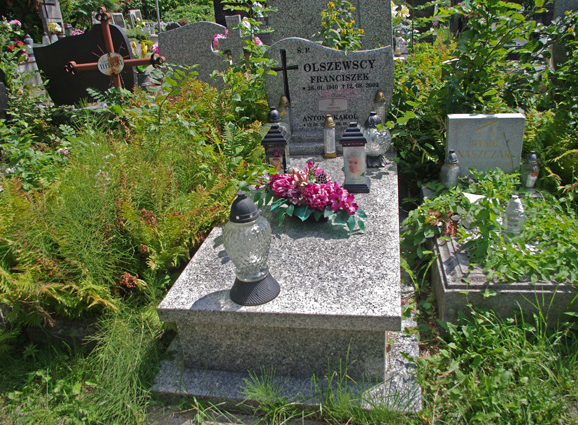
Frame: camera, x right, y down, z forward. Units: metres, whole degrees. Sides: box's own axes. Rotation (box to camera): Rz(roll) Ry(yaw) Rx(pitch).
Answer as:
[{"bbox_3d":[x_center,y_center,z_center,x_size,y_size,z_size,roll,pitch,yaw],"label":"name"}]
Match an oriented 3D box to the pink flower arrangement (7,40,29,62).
[{"bbox_3d":[-3.160,-1.880,5.600,0.230,0.240,0.210,0,26,12],"label":"pink flower arrangement"}]

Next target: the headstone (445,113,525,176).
[{"bbox_3d":[1.175,-0.408,2.898,0.415,0.350,0.110,2,24,16],"label":"headstone"}]

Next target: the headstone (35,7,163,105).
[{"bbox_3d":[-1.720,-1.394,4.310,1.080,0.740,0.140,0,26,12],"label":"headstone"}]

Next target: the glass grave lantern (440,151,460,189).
[{"bbox_3d":[0.949,-0.252,2.823,0.108,0.230,0.108,0,26,12],"label":"glass grave lantern"}]

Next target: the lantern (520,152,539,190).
[{"bbox_3d":[1.363,-0.237,2.712,0.103,0.225,0.103,0,26,12],"label":"lantern"}]

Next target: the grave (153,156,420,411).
[{"bbox_3d":[0.125,0.126,2.467,0.988,0.344,1.901,0,26,12],"label":"grave"}]

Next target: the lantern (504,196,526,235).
[{"bbox_3d":[1.126,0.015,2.388,0.105,0.212,0.105,0,26,12],"label":"lantern"}]

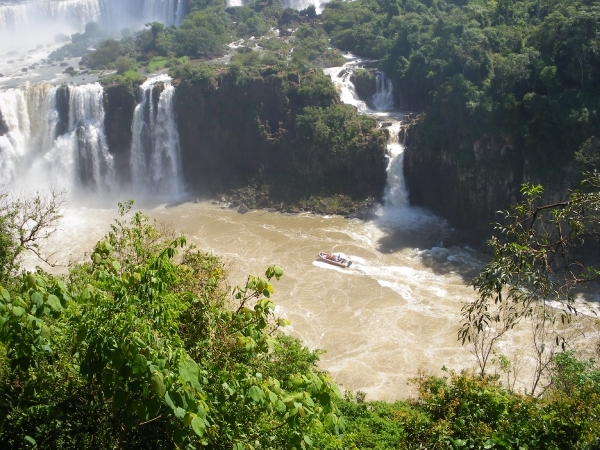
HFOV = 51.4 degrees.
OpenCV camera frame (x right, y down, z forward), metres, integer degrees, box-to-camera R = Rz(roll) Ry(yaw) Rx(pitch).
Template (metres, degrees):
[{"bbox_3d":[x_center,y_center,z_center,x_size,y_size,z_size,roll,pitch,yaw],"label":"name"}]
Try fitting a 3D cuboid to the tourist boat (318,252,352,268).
[{"bbox_3d":[8.790,8.790,154.501,8.500,1.600,2.600,19,29,29],"label":"tourist boat"}]

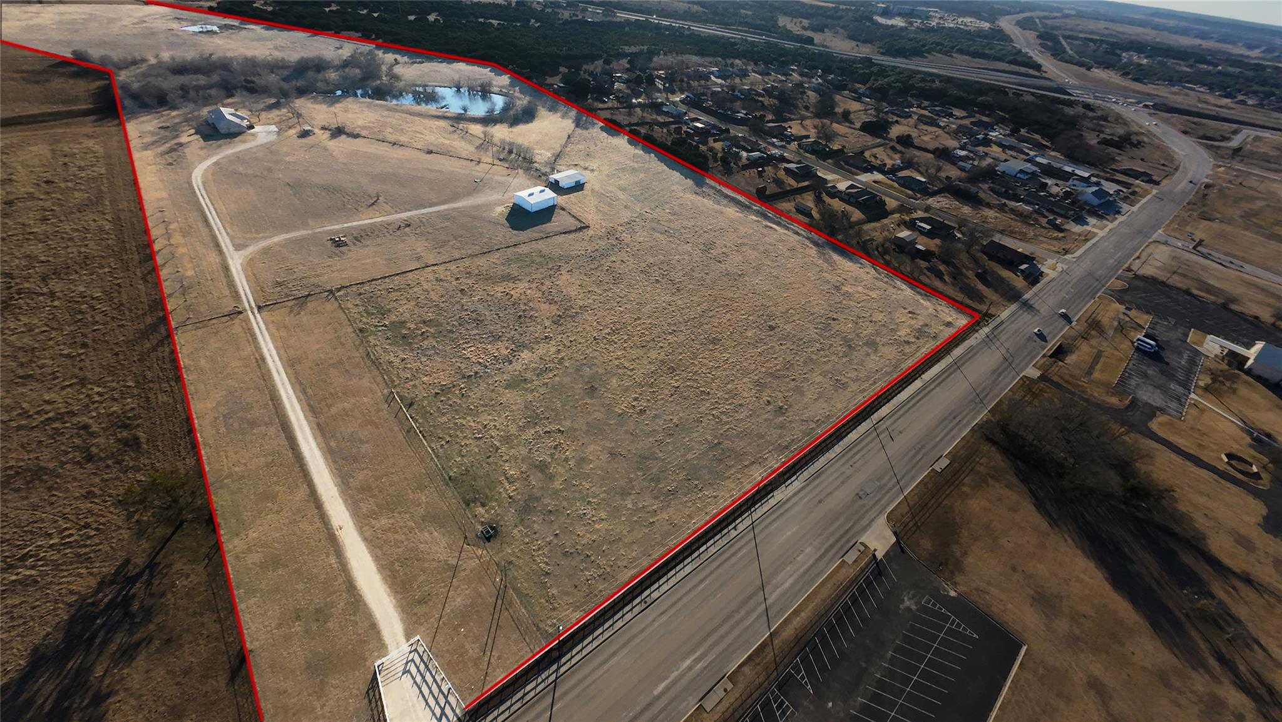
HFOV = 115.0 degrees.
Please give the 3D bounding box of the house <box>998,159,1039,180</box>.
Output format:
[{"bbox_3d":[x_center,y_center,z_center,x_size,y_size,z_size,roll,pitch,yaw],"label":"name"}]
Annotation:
[{"bbox_3d":[275.061,-139.878,296.661,21.500,5.000,18.500,-25,55,-28],"label":"house"}]

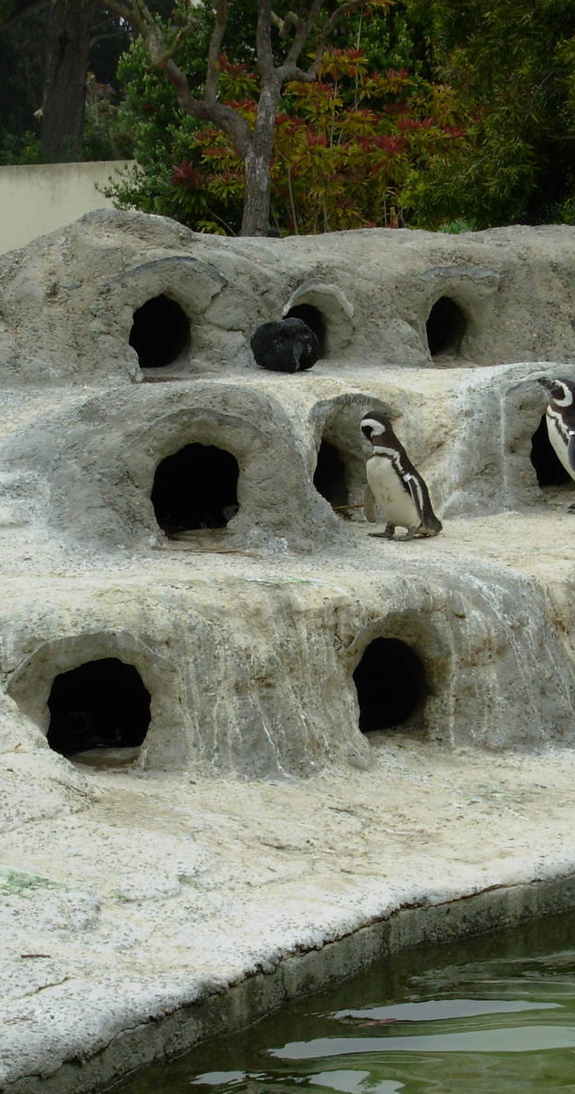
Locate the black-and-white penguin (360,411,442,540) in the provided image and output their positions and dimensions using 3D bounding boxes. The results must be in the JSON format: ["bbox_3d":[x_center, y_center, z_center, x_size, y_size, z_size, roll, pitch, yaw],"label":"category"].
[{"bbox_3d":[0.460,-0.294,13.000,0.290,0.510,0.200,-3,5,-40],"label":"black-and-white penguin"}]

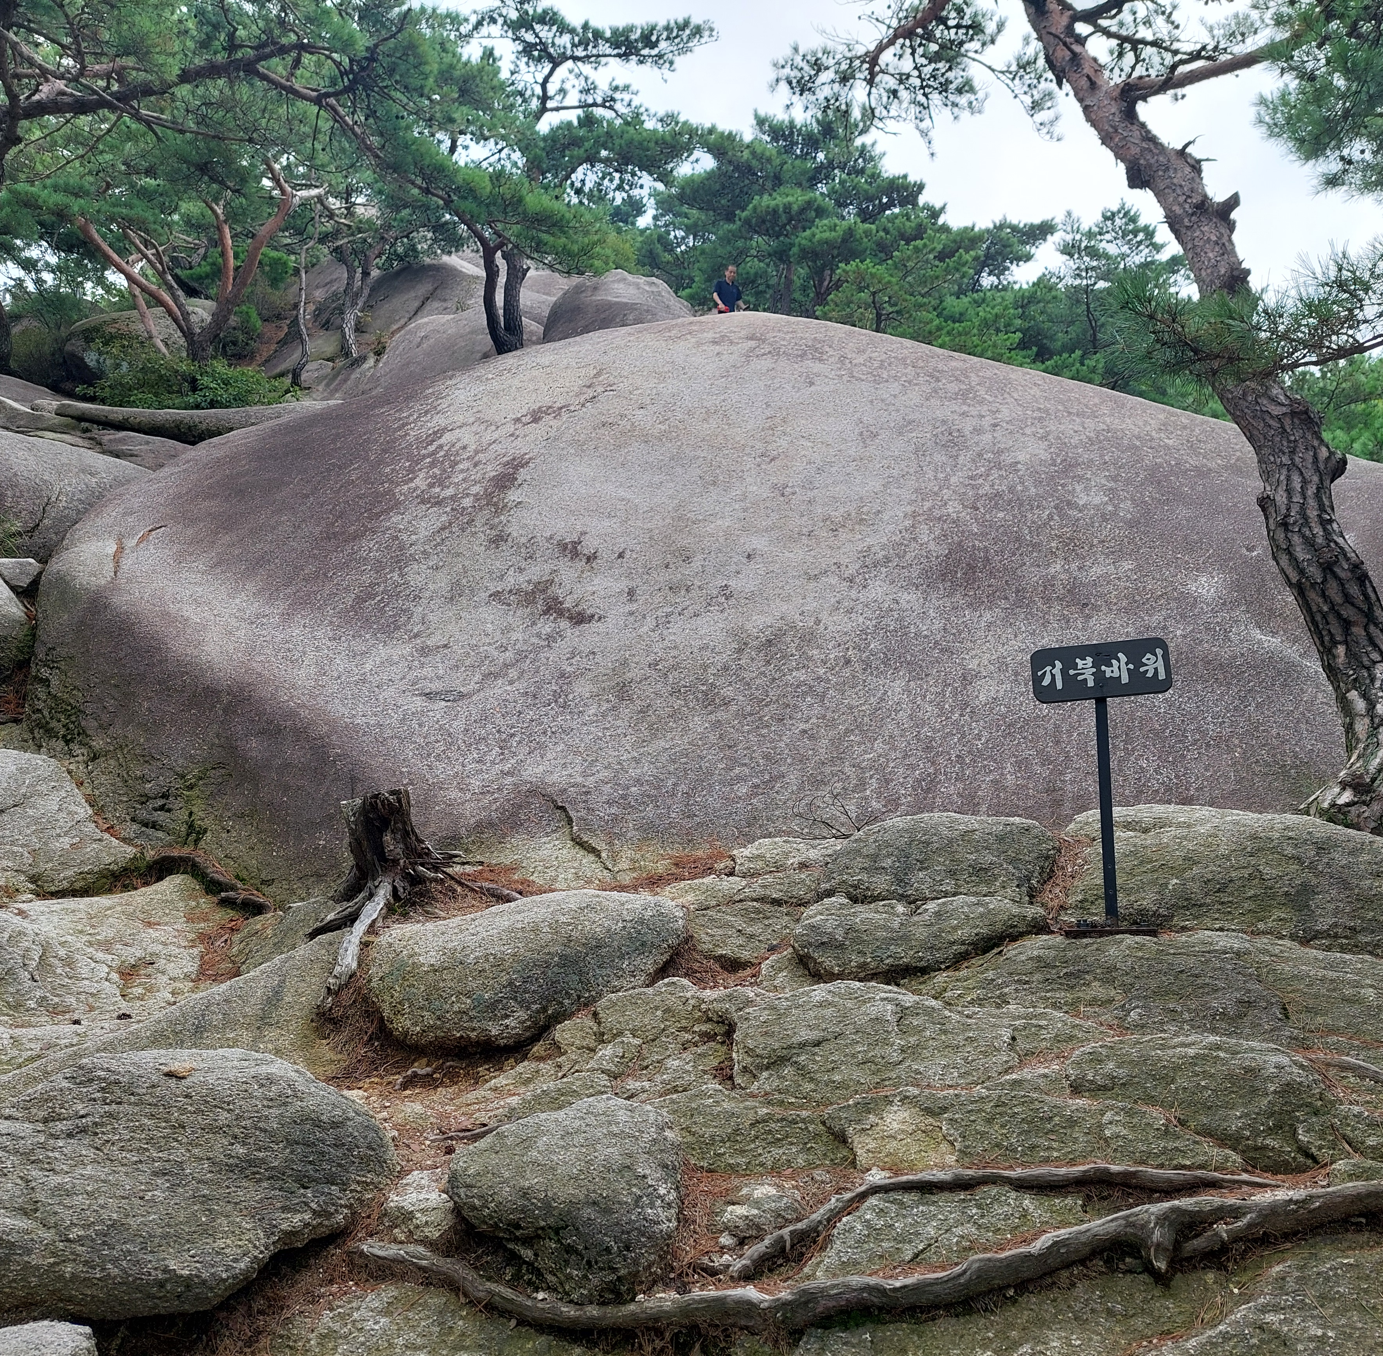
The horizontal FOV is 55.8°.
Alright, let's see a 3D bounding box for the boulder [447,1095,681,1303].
[{"bbox_3d":[-0.347,1.415,3.550,0.620,0.500,0.520,1,-10,-5],"label":"boulder"}]

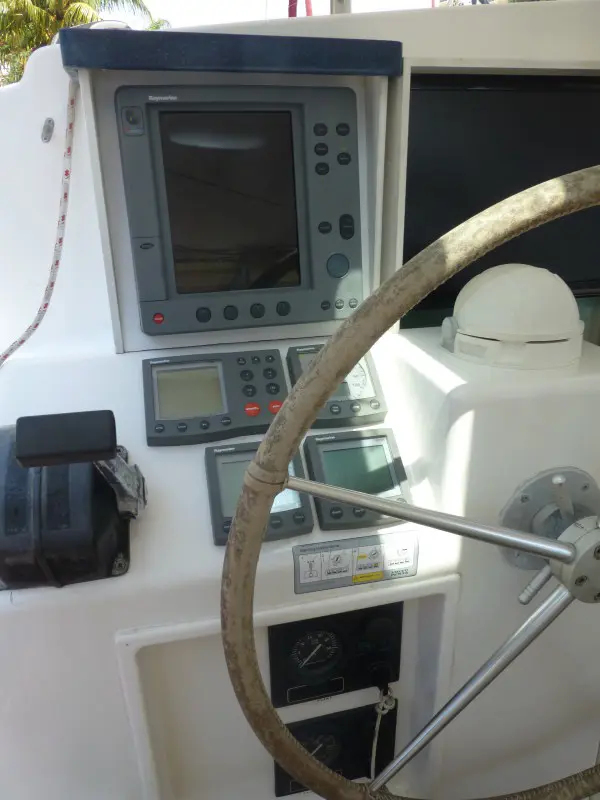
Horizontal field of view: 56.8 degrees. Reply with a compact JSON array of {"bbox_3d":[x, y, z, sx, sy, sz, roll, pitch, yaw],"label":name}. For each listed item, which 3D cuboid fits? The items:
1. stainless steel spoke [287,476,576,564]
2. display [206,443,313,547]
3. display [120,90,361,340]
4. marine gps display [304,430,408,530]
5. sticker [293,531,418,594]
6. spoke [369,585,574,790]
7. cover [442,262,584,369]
[{"bbox_3d":[0.144,0.120,0.545,0.345,0.020,0.020,17,16,-20],"label":"stainless steel spoke"},{"bbox_3d":[-0.049,0.103,0.646,0.110,0.026,0.115,-5,56,-11],"label":"display"},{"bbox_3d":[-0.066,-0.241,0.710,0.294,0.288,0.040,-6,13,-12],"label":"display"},{"bbox_3d":[0.071,0.093,0.668,0.110,0.026,0.115,-4,56,-10],"label":"marine gps display"},{"bbox_3d":[0.065,0.189,0.645,0.149,0.061,0.003,-4,15,-10],"label":"sticker"},{"bbox_3d":[0.196,0.341,0.649,0.020,0.342,0.020,36,9,-24],"label":"spoke"},{"bbox_3d":[0.279,-0.119,0.716,0.196,0.107,0.170,-6,27,-11],"label":"cover"}]

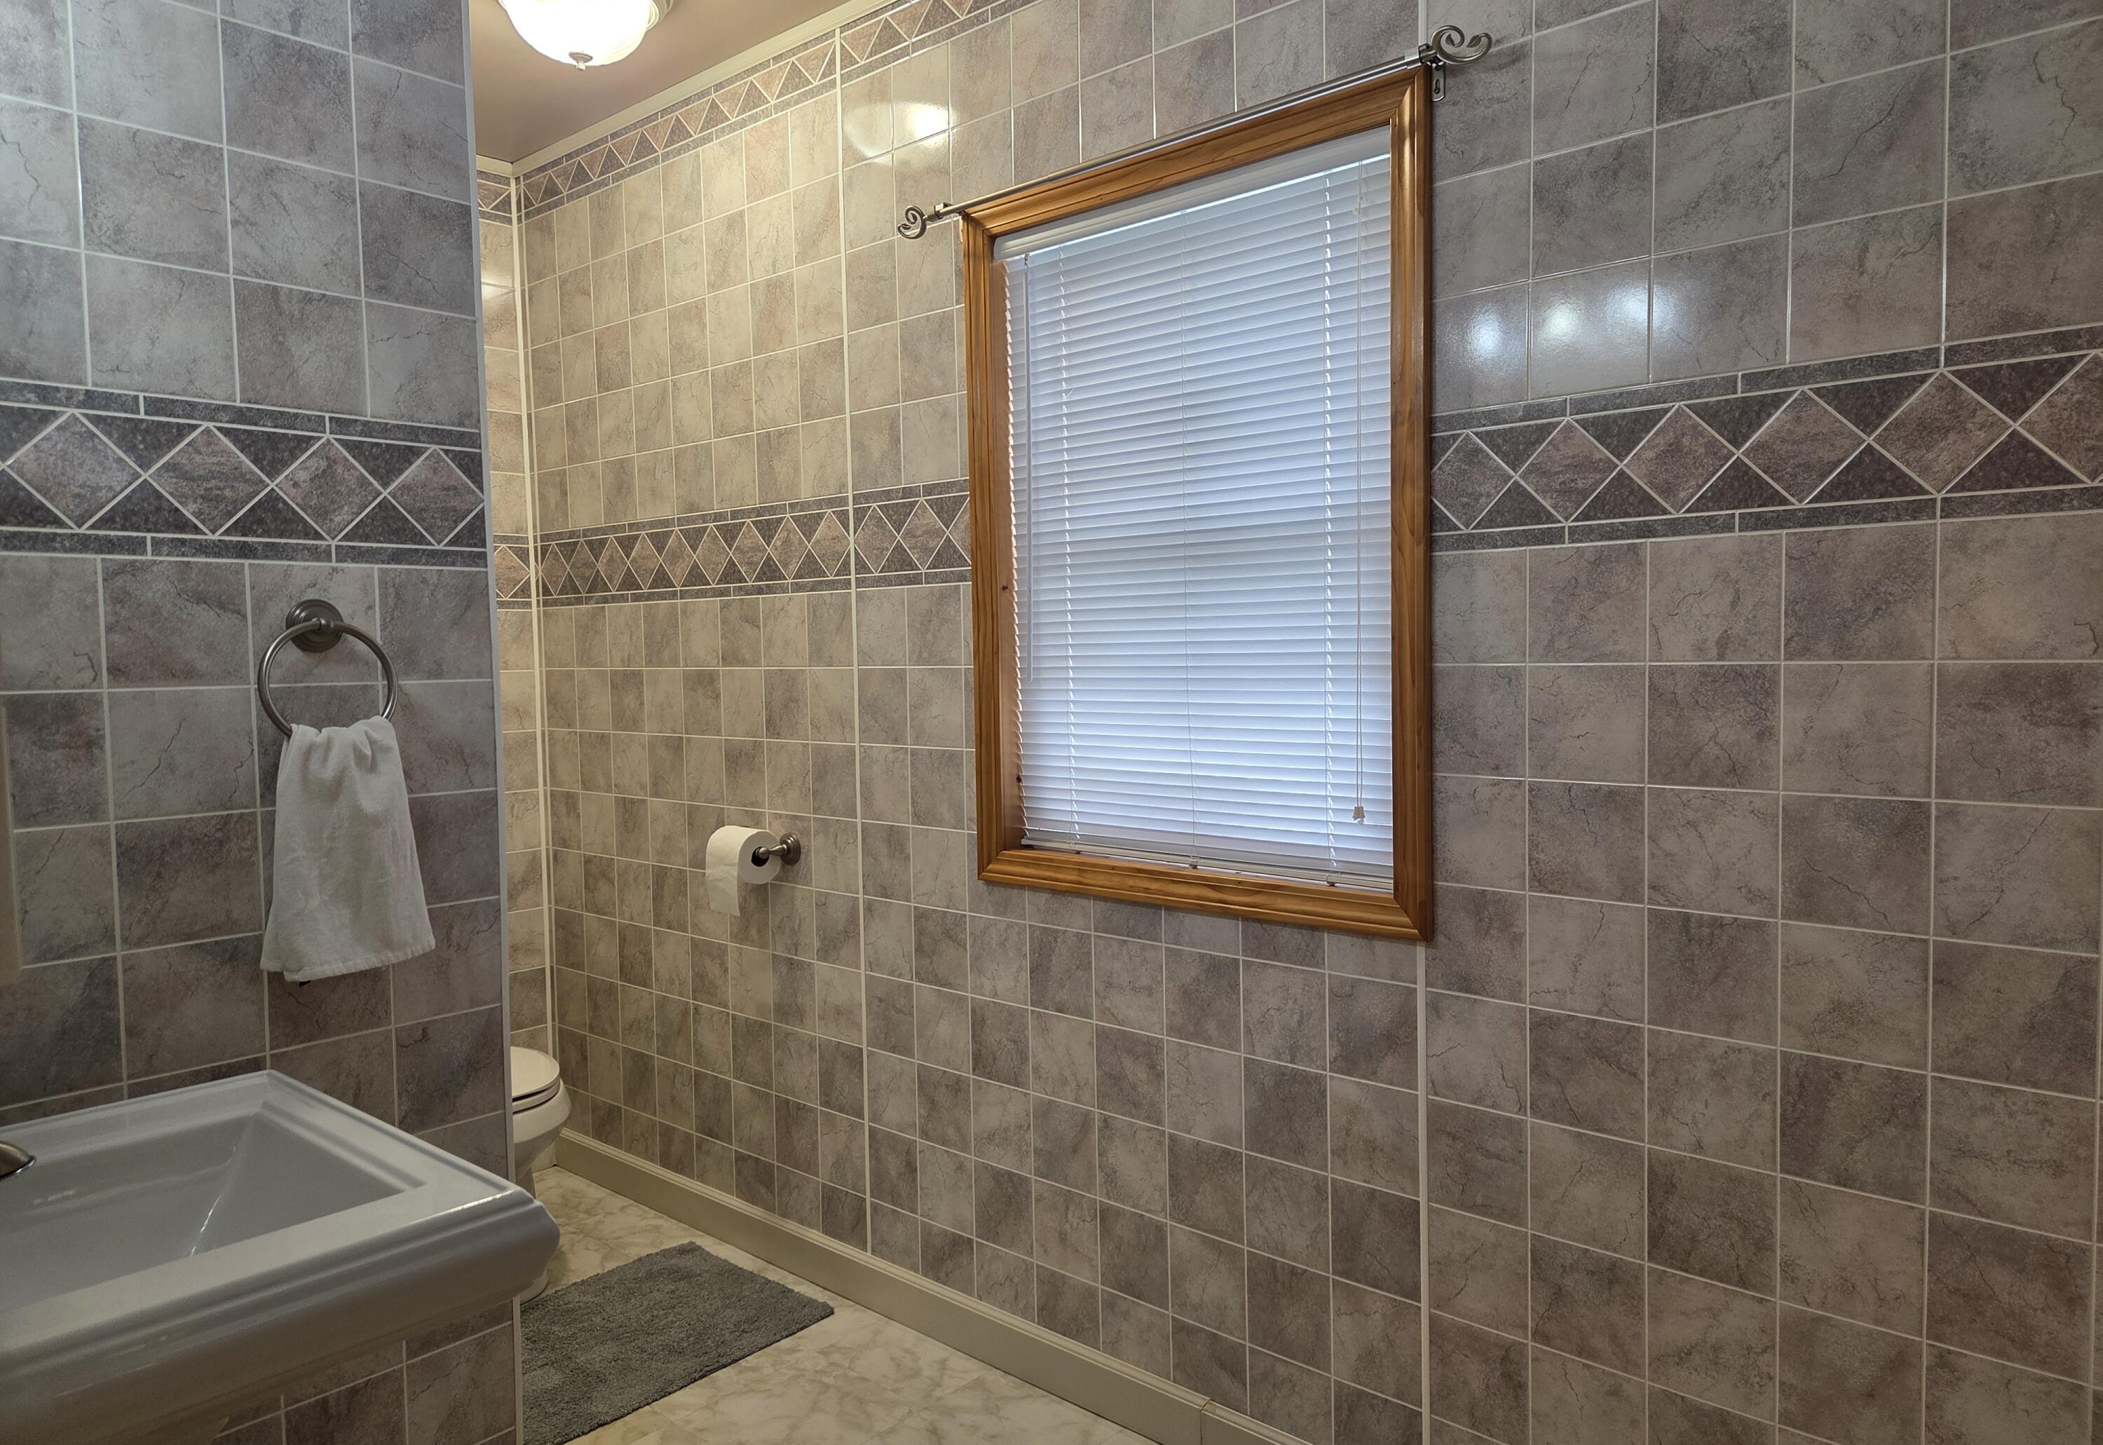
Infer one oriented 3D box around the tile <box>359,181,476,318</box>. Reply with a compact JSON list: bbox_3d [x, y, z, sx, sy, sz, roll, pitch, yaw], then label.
[{"bbox_3d":[-0.843,-0.627,1.859,0.010,0.153,0.150,2,4,42],"label":"tile"}]

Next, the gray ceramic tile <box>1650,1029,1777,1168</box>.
[{"bbox_3d":[0.813,0.463,1.718,0.150,0.150,0.010,2,4,42],"label":"gray ceramic tile"}]

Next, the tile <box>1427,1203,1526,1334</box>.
[{"bbox_3d":[0.591,0.759,1.931,0.146,0.150,0.010,2,4,42],"label":"tile"}]

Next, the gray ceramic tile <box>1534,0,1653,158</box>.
[{"bbox_3d":[0.677,-0.797,1.745,0.150,0.150,0.010,2,4,42],"label":"gray ceramic tile"}]

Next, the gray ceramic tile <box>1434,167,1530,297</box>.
[{"bbox_3d":[0.567,-0.651,1.860,0.150,0.150,0.010,2,4,42],"label":"gray ceramic tile"}]

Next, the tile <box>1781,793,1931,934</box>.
[{"bbox_3d":[0.921,0.161,1.598,0.150,0.150,0.010,2,4,42],"label":"tile"}]

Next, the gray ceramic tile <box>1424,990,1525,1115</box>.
[{"bbox_3d":[0.588,0.454,1.919,0.147,0.151,0.010,2,4,42],"label":"gray ceramic tile"}]

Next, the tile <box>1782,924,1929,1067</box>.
[{"bbox_3d":[0.919,0.312,1.601,0.150,0.150,0.010,2,4,42],"label":"tile"}]

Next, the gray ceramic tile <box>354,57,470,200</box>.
[{"bbox_3d":[-0.846,-0.780,1.851,0.010,0.153,0.150,2,4,42],"label":"gray ceramic tile"}]

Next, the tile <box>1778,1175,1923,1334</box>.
[{"bbox_3d":[0.929,0.619,1.624,0.150,0.150,0.010,2,4,42],"label":"tile"}]

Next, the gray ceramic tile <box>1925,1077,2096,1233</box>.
[{"bbox_3d":[1.040,0.470,1.513,0.150,0.150,0.010,2,4,42],"label":"gray ceramic tile"}]

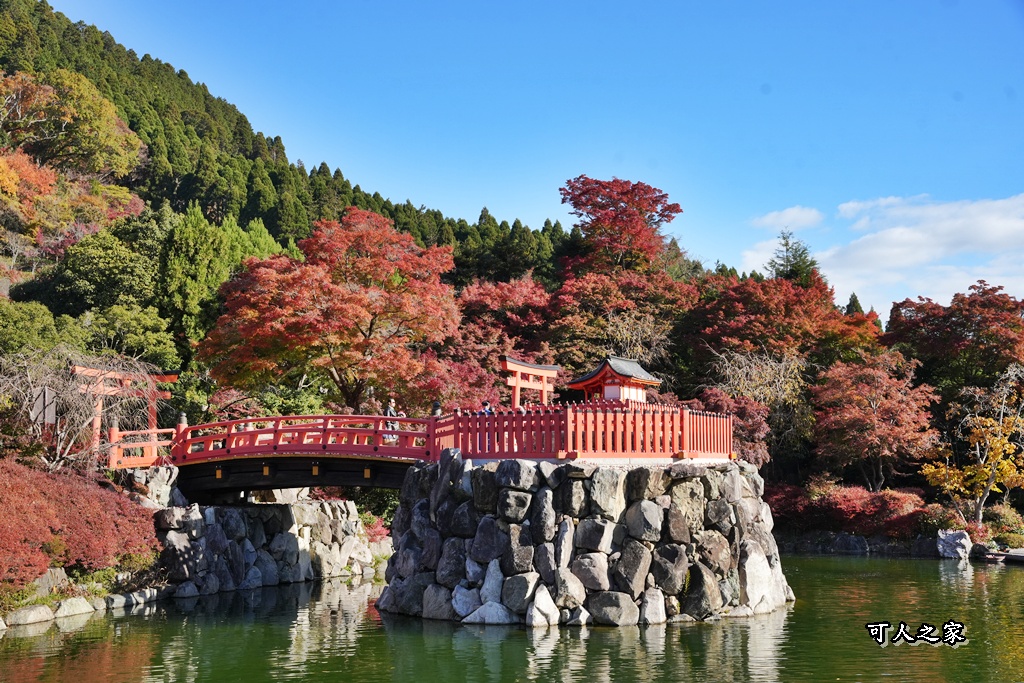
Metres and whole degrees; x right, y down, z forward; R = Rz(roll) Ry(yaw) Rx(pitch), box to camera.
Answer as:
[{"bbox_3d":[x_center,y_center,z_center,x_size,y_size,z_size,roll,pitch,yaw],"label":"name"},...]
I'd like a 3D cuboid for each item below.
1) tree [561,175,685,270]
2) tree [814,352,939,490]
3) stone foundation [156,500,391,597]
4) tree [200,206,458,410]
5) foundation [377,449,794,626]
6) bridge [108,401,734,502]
[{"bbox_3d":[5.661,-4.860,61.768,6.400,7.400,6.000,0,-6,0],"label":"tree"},{"bbox_3d":[16.659,3.630,54.908,6.000,6.600,5.600,0,-6,0],"label":"tree"},{"bbox_3d":[-8.200,6.694,39.938,2.500,2.750,9.000,-4,-7,36],"label":"stone foundation"},{"bbox_3d":[-7.535,-0.991,49.331,10.600,9.100,9.600,0,-6,0],"label":"tree"},{"bbox_3d":[2.200,5.341,34.845,12.400,4.450,11.500,-1,-6,6],"label":"foundation"},{"bbox_3d":[-3.800,3.458,36.336,21.000,3.400,7.300,-2,-6,22],"label":"bridge"}]

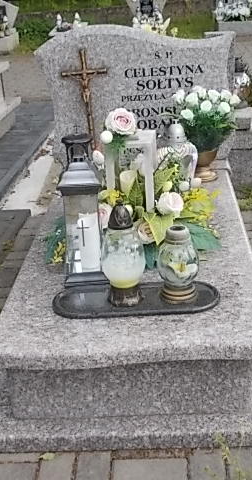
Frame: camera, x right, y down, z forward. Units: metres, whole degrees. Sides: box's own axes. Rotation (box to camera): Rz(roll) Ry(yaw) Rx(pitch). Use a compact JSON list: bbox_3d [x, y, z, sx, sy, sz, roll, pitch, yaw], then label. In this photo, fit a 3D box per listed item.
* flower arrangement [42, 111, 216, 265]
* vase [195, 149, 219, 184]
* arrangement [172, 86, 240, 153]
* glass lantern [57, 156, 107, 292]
[{"bbox_3d":[0.029,-0.206,2.514,0.590,0.460,0.400,-1,23,4],"label":"flower arrangement"},{"bbox_3d":[0.365,-0.359,3.228,0.120,0.160,0.120,-1,23,4],"label":"vase"},{"bbox_3d":[0.356,-0.537,3.150,0.320,0.300,0.300,-1,23,4],"label":"arrangement"},{"bbox_3d":[-0.133,-0.088,2.252,0.150,0.465,0.150,-1,23,4],"label":"glass lantern"}]

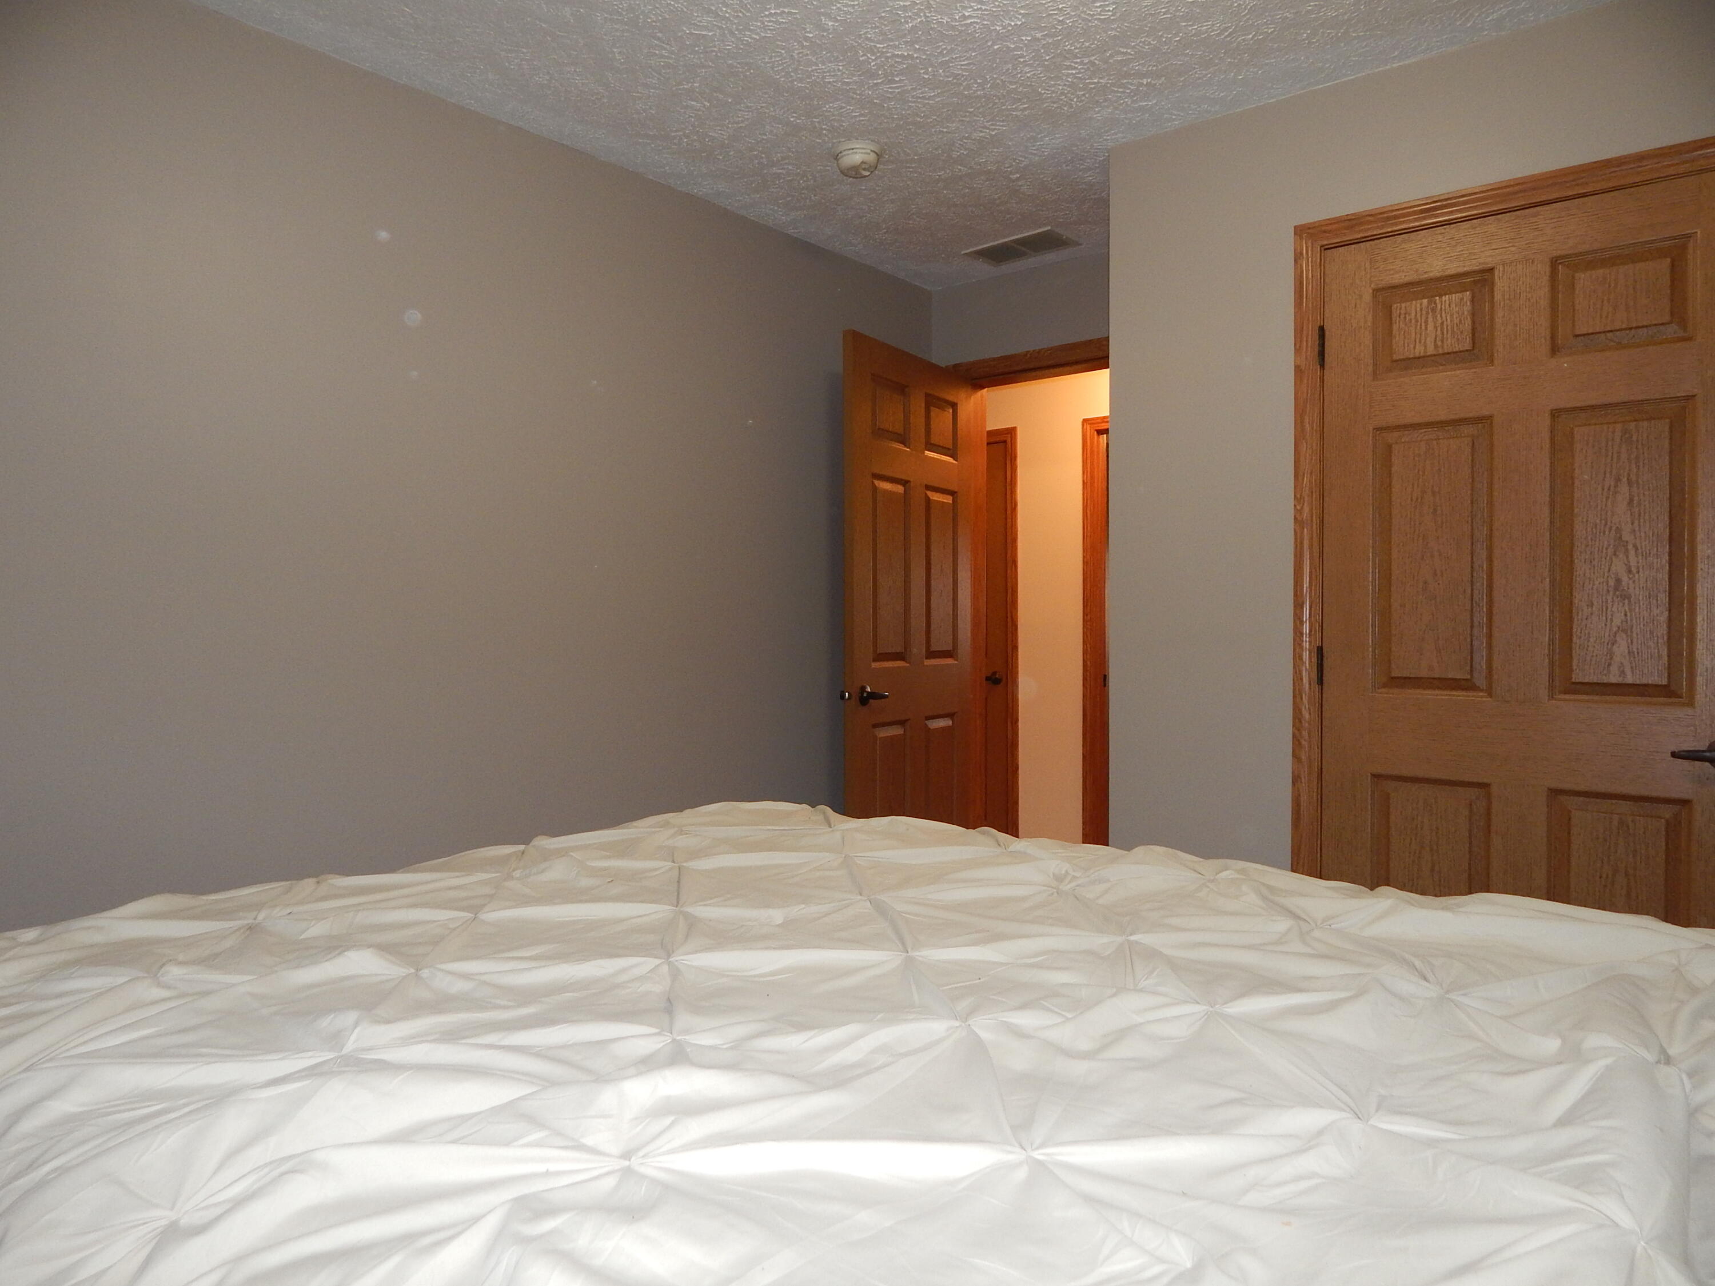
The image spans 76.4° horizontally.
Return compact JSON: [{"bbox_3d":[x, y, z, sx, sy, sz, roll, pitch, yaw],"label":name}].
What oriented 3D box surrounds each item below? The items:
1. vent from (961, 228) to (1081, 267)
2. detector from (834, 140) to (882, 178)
[{"bbox_3d":[0.555,-1.328,3.679,0.357,0.014,0.192,1,2,43],"label":"vent"},{"bbox_3d":[0.002,-1.280,2.898,0.133,0.054,0.133,0,2,0],"label":"detector"}]

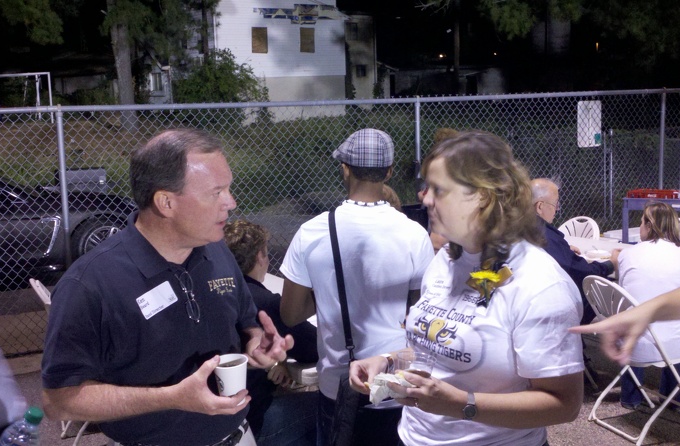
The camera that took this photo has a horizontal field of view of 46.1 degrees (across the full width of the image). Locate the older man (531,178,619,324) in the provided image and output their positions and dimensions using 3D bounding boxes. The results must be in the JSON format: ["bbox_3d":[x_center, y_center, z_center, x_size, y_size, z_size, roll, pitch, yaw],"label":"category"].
[{"bbox_3d":[1.446,0.380,5.164,0.760,1.320,0.530,-4,8,-25],"label":"older man"}]

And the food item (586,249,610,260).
[{"bbox_3d":[1.793,0.216,5.588,0.190,0.055,0.190,-4,8,-28],"label":"food item"}]

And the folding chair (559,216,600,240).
[{"bbox_3d":[1.983,0.386,6.995,0.520,0.860,0.460,-6,9,-37],"label":"folding chair"}]

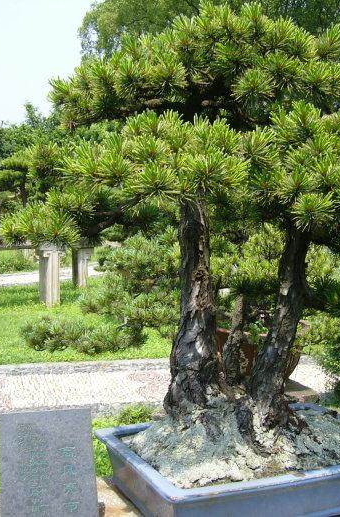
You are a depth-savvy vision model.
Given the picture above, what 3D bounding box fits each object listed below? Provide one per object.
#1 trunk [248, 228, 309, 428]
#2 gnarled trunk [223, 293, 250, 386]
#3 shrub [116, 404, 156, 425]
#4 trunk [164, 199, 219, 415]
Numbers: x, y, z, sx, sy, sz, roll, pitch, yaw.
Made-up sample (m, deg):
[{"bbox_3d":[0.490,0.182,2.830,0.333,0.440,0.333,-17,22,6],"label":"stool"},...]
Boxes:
[{"bbox_3d":[0.531,0.344,3.417,0.304,1.000,0.240,0,4,0],"label":"trunk"},{"bbox_3d":[0.333,0.412,3.492,0.130,0.487,0.130,0,4,0],"label":"gnarled trunk"},{"bbox_3d":[-0.240,1.099,4.849,0.278,0.170,0.260,0,4,0],"label":"shrub"},{"bbox_3d":[0.103,0.231,3.328,0.267,1.049,0.250,0,4,0],"label":"trunk"}]

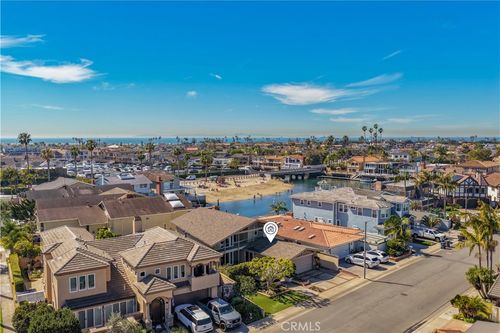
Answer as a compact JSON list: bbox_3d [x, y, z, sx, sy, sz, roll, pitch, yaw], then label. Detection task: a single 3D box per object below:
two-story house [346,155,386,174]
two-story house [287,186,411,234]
[{"bbox_3d":[58.523,-1.154,195.585,19.500,8.500,13.000,1,5,15],"label":"two-story house"},{"bbox_3d":[21.190,8.440,79.960,15.380,7.690,19.730,-4,6,-43],"label":"two-story house"}]

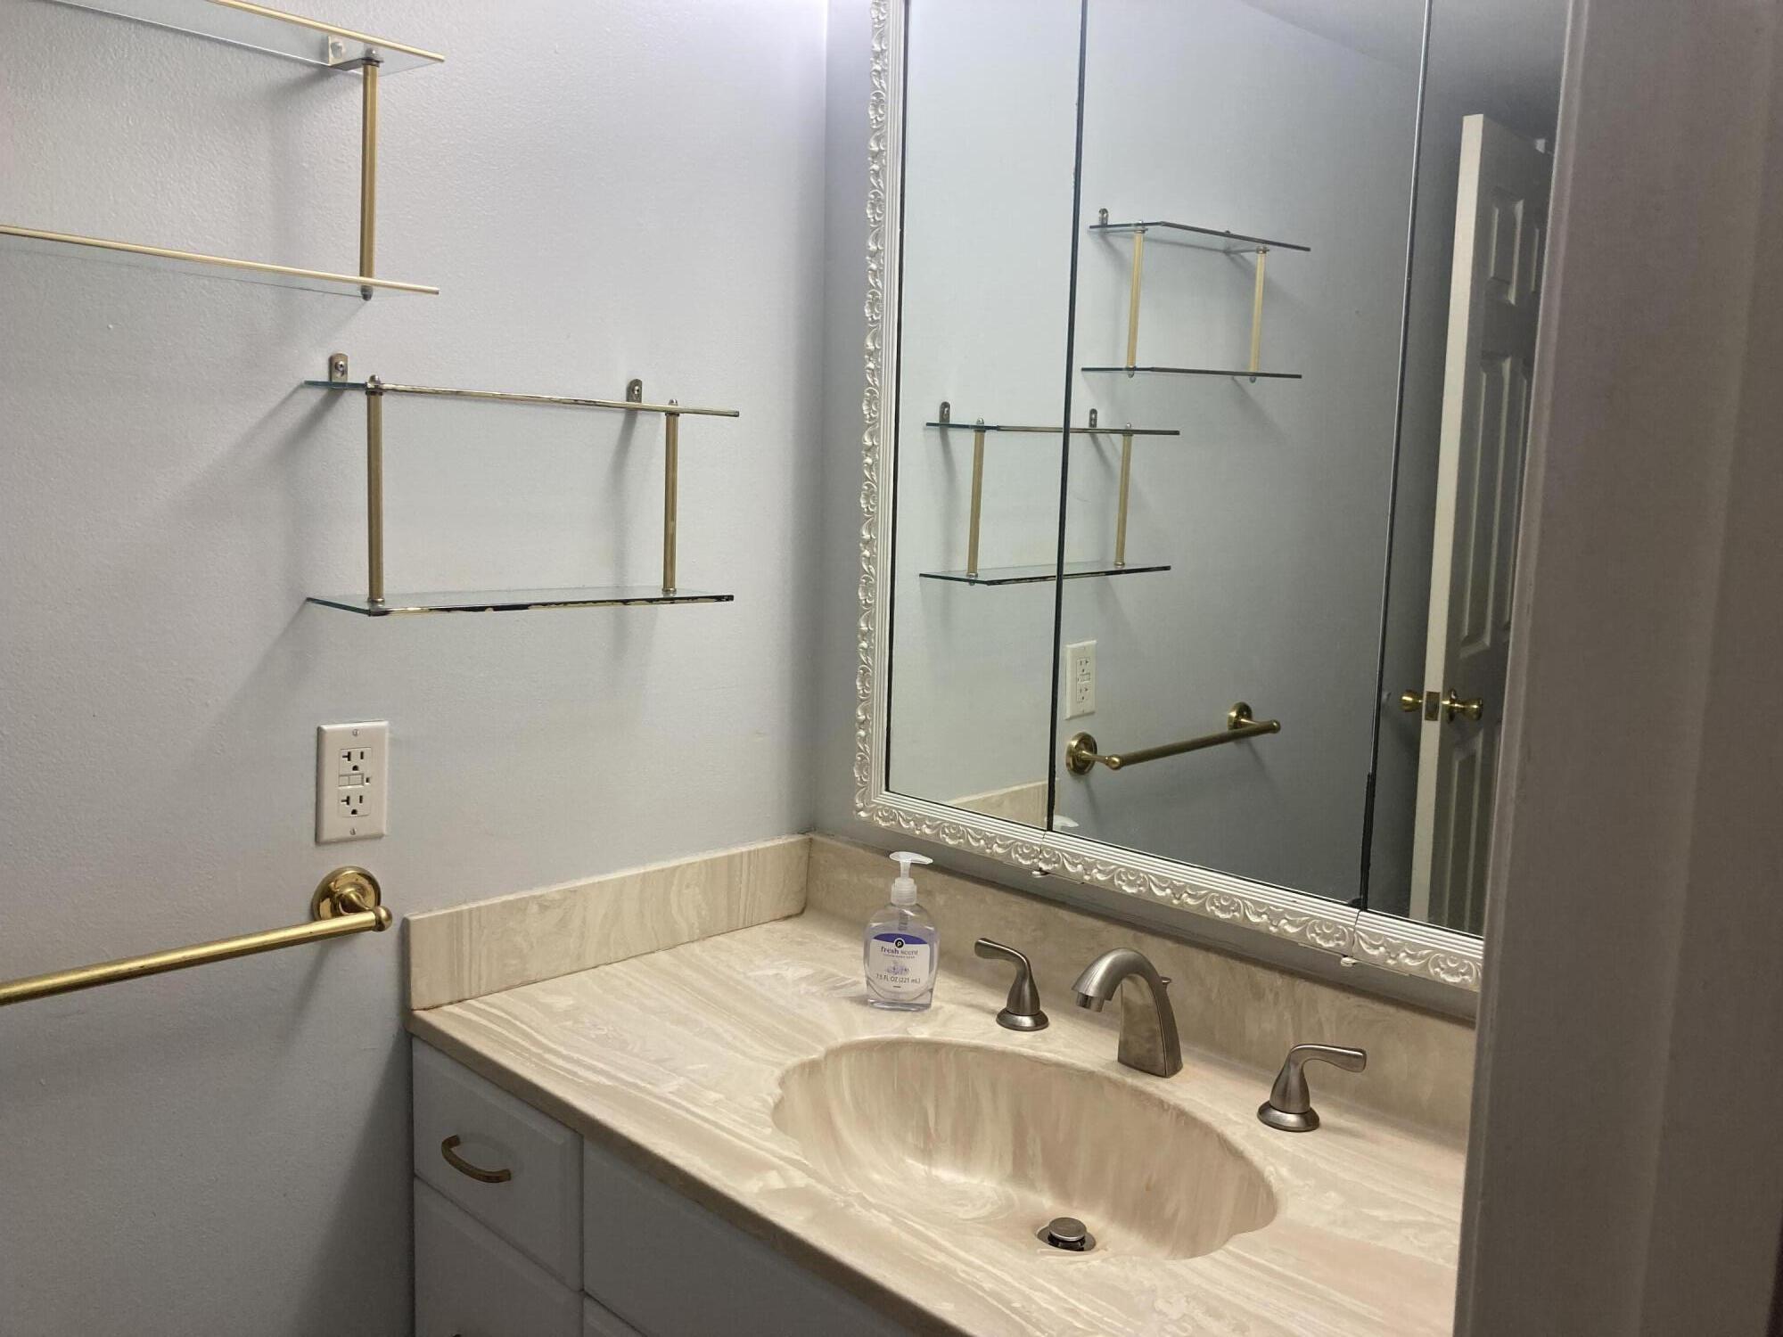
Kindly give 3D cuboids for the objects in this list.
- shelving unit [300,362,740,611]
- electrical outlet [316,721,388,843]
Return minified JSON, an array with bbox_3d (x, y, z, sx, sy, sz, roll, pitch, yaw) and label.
[{"bbox_3d":[-0.352,-0.180,1.425,0.405,0.235,0.130,-6,10,-44],"label":"shelving unit"},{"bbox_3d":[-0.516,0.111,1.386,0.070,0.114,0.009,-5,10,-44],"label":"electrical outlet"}]

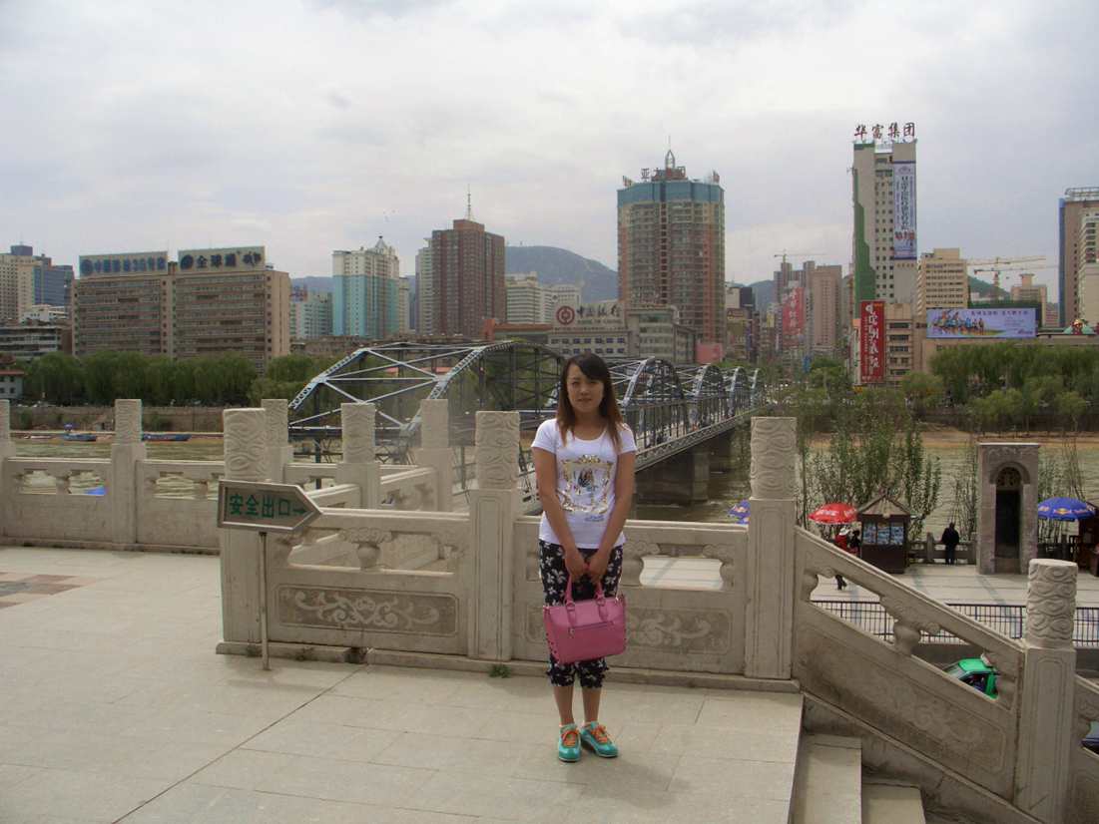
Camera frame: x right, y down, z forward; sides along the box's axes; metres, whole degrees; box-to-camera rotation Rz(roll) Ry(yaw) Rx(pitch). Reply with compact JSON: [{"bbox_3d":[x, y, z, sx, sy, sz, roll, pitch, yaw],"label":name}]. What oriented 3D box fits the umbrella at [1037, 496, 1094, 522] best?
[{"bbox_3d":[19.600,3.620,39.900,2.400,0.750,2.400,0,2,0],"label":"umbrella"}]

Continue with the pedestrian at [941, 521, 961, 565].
[{"bbox_3d":[15.500,5.070,40.460,0.700,1.610,0.450,0,2,6],"label":"pedestrian"}]

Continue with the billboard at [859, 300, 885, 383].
[{"bbox_3d":[94.920,-20.539,308.000,7.300,24.300,0.600,0,2,15],"label":"billboard"}]

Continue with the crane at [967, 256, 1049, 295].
[{"bbox_3d":[227.379,-44.804,520.000,44.000,65.400,2.500,0,2,22],"label":"crane"}]

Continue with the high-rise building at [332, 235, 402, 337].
[{"bbox_3d":[-119.400,-62.624,684.000,35.000,97.500,26.000,0,2,16],"label":"high-rise building"}]

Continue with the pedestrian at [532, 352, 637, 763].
[{"bbox_3d":[0.140,0.560,4.220,0.440,1.610,0.360,0,2,-2],"label":"pedestrian"}]

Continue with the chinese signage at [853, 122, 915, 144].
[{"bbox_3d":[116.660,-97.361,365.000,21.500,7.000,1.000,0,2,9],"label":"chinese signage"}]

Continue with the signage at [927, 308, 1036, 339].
[{"bbox_3d":[125.812,-25.714,305.000,32.000,8.700,1.200,0,2,7],"label":"signage"}]

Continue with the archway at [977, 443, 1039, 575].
[{"bbox_3d":[17.297,3.678,39.600,2.150,4.850,1.250,0,2,16],"label":"archway"}]

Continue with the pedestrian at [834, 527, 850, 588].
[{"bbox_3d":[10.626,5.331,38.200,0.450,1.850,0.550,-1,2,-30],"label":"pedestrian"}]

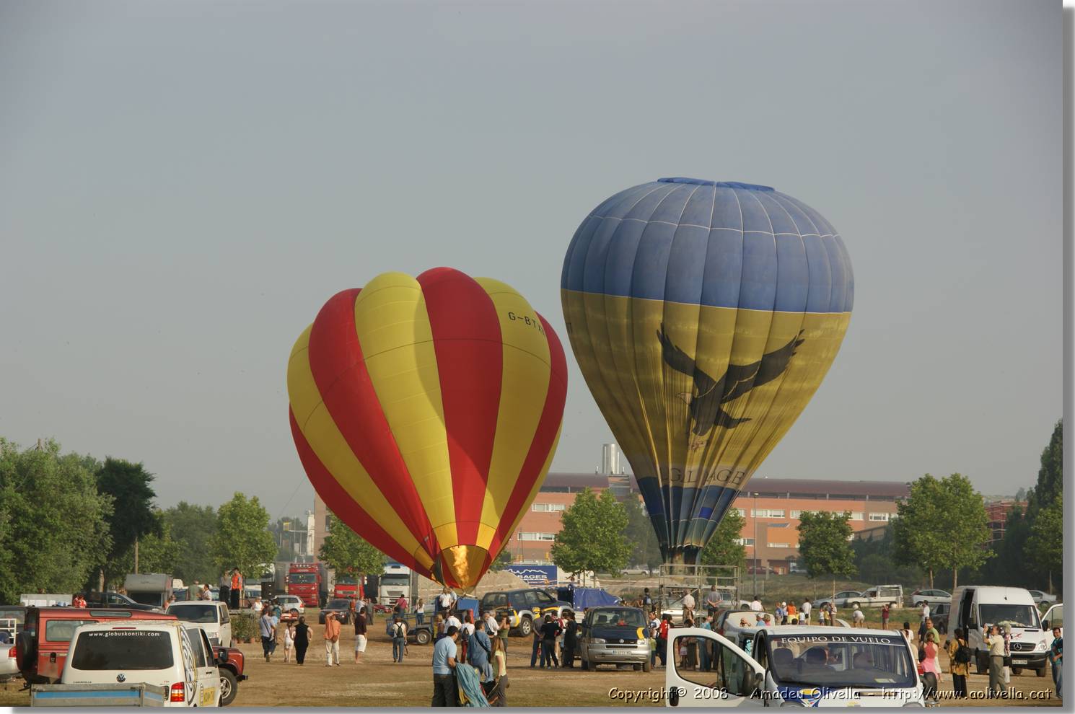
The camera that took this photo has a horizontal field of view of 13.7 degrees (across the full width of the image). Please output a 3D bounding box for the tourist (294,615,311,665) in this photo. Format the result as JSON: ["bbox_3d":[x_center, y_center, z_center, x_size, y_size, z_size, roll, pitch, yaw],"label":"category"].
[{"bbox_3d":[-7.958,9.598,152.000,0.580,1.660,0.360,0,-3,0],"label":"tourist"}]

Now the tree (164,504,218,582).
[{"bbox_3d":[-32.547,18.380,425.000,6.400,9.300,6.200,0,-3,0],"label":"tree"}]

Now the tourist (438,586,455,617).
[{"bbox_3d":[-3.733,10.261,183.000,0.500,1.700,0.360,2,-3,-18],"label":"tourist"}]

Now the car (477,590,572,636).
[{"bbox_3d":[-0.456,10.070,176.500,1.820,1.860,4.650,-1,0,34],"label":"car"}]

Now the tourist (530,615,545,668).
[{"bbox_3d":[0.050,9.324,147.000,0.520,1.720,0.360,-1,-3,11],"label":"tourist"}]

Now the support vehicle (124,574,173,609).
[{"bbox_3d":[-21.436,13.376,246.000,2.250,3.000,5.900,0,-3,-2],"label":"support vehicle"}]

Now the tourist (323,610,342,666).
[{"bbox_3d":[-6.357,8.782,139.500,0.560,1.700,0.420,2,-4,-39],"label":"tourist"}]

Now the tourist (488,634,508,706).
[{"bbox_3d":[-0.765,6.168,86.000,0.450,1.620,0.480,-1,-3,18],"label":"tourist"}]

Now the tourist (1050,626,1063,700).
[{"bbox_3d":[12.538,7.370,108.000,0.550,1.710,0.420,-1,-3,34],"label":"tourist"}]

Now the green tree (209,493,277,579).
[{"bbox_3d":[-21.335,13.994,325.000,4.900,8.300,4.900,1,-3,0],"label":"green tree"}]

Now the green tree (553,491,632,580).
[{"bbox_3d":[3.723,12.963,312.000,5.500,7.500,5.500,0,-3,0],"label":"green tree"}]

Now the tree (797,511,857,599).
[{"bbox_3d":[20.135,13.876,312.000,4.200,6.400,4.200,0,-3,0],"label":"tree"}]

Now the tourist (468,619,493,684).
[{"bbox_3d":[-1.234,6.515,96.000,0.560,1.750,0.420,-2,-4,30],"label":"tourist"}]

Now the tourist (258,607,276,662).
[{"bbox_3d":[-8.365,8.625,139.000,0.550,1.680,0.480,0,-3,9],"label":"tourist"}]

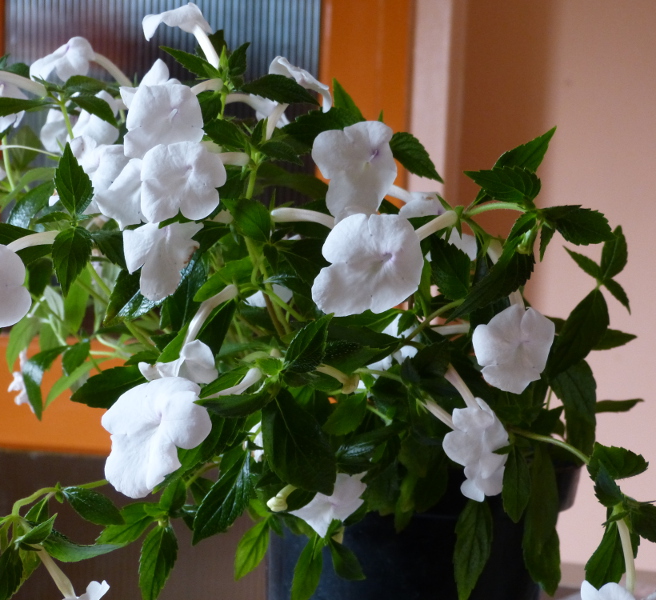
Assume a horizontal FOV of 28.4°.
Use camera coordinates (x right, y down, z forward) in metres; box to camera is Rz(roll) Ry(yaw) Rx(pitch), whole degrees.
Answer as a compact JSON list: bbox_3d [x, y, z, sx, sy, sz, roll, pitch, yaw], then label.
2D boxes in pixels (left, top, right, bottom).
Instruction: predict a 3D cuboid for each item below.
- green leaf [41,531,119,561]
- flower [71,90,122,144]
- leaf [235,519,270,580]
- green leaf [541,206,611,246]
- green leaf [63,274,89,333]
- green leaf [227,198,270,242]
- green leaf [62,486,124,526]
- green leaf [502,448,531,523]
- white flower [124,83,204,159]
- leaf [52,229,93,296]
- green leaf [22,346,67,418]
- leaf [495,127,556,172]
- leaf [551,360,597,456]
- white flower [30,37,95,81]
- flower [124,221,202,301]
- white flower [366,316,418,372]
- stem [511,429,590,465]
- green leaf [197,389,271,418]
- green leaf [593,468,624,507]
[{"bbox_3d":[-0.118,0.118,0.620,0.037,0.014,0.016,2,4,5],"label":"green leaf"},{"bbox_3d":[-0.135,-0.105,0.750,0.036,0.036,0.018,0,12,35],"label":"flower"},{"bbox_3d":[-0.037,0.124,0.640,0.016,0.033,0.010,29,0,8],"label":"leaf"},{"bbox_3d":[0.127,-0.038,0.660,0.039,0.009,0.021,18,45,15],"label":"green leaf"},{"bbox_3d":[-0.141,0.002,0.720,0.015,0.033,0.009,9,0,0],"label":"green leaf"},{"bbox_3d":[-0.040,-0.041,0.645,0.021,0.024,0.010,0,-21,0],"label":"green leaf"},{"bbox_3d":[-0.110,0.098,0.609,0.036,0.008,0.018,27,47,11],"label":"green leaf"},{"bbox_3d":[0.090,0.089,0.620,0.013,0.036,0.009,2,3,-9],"label":"green leaf"},{"bbox_3d":[-0.086,-0.093,0.675,0.043,0.044,0.020,3,13,17],"label":"white flower"},{"bbox_3d":[-0.124,-0.018,0.625,0.020,0.037,0.008,3,-16,1],"label":"leaf"},{"bbox_3d":[-0.172,0.050,0.780,0.020,0.045,0.015,11,-10,24],"label":"green leaf"},{"bbox_3d":[0.102,-0.074,0.690,0.024,0.054,0.009,42,-8,40],"label":"leaf"},{"bbox_3d":[0.132,0.060,0.703,0.020,0.055,0.009,-12,-5,4],"label":"leaf"},{"bbox_3d":[-0.152,-0.138,0.740,0.036,0.027,0.020,0,-24,34],"label":"white flower"},{"bbox_3d":[-0.087,-0.023,0.685,0.041,0.045,0.020,3,21,8],"label":"flower"},{"bbox_3d":[0.032,0.023,0.650,0.030,0.030,0.018,5,12,38],"label":"white flower"},{"bbox_3d":[0.110,0.072,0.640,0.043,0.009,0.008,24,0,0],"label":"stem"},{"bbox_3d":[-0.043,0.048,0.605,0.035,0.013,0.014,0,18,0],"label":"green leaf"},{"bbox_3d":[0.135,0.090,0.625,0.012,0.021,0.009,-24,0,8],"label":"green leaf"}]

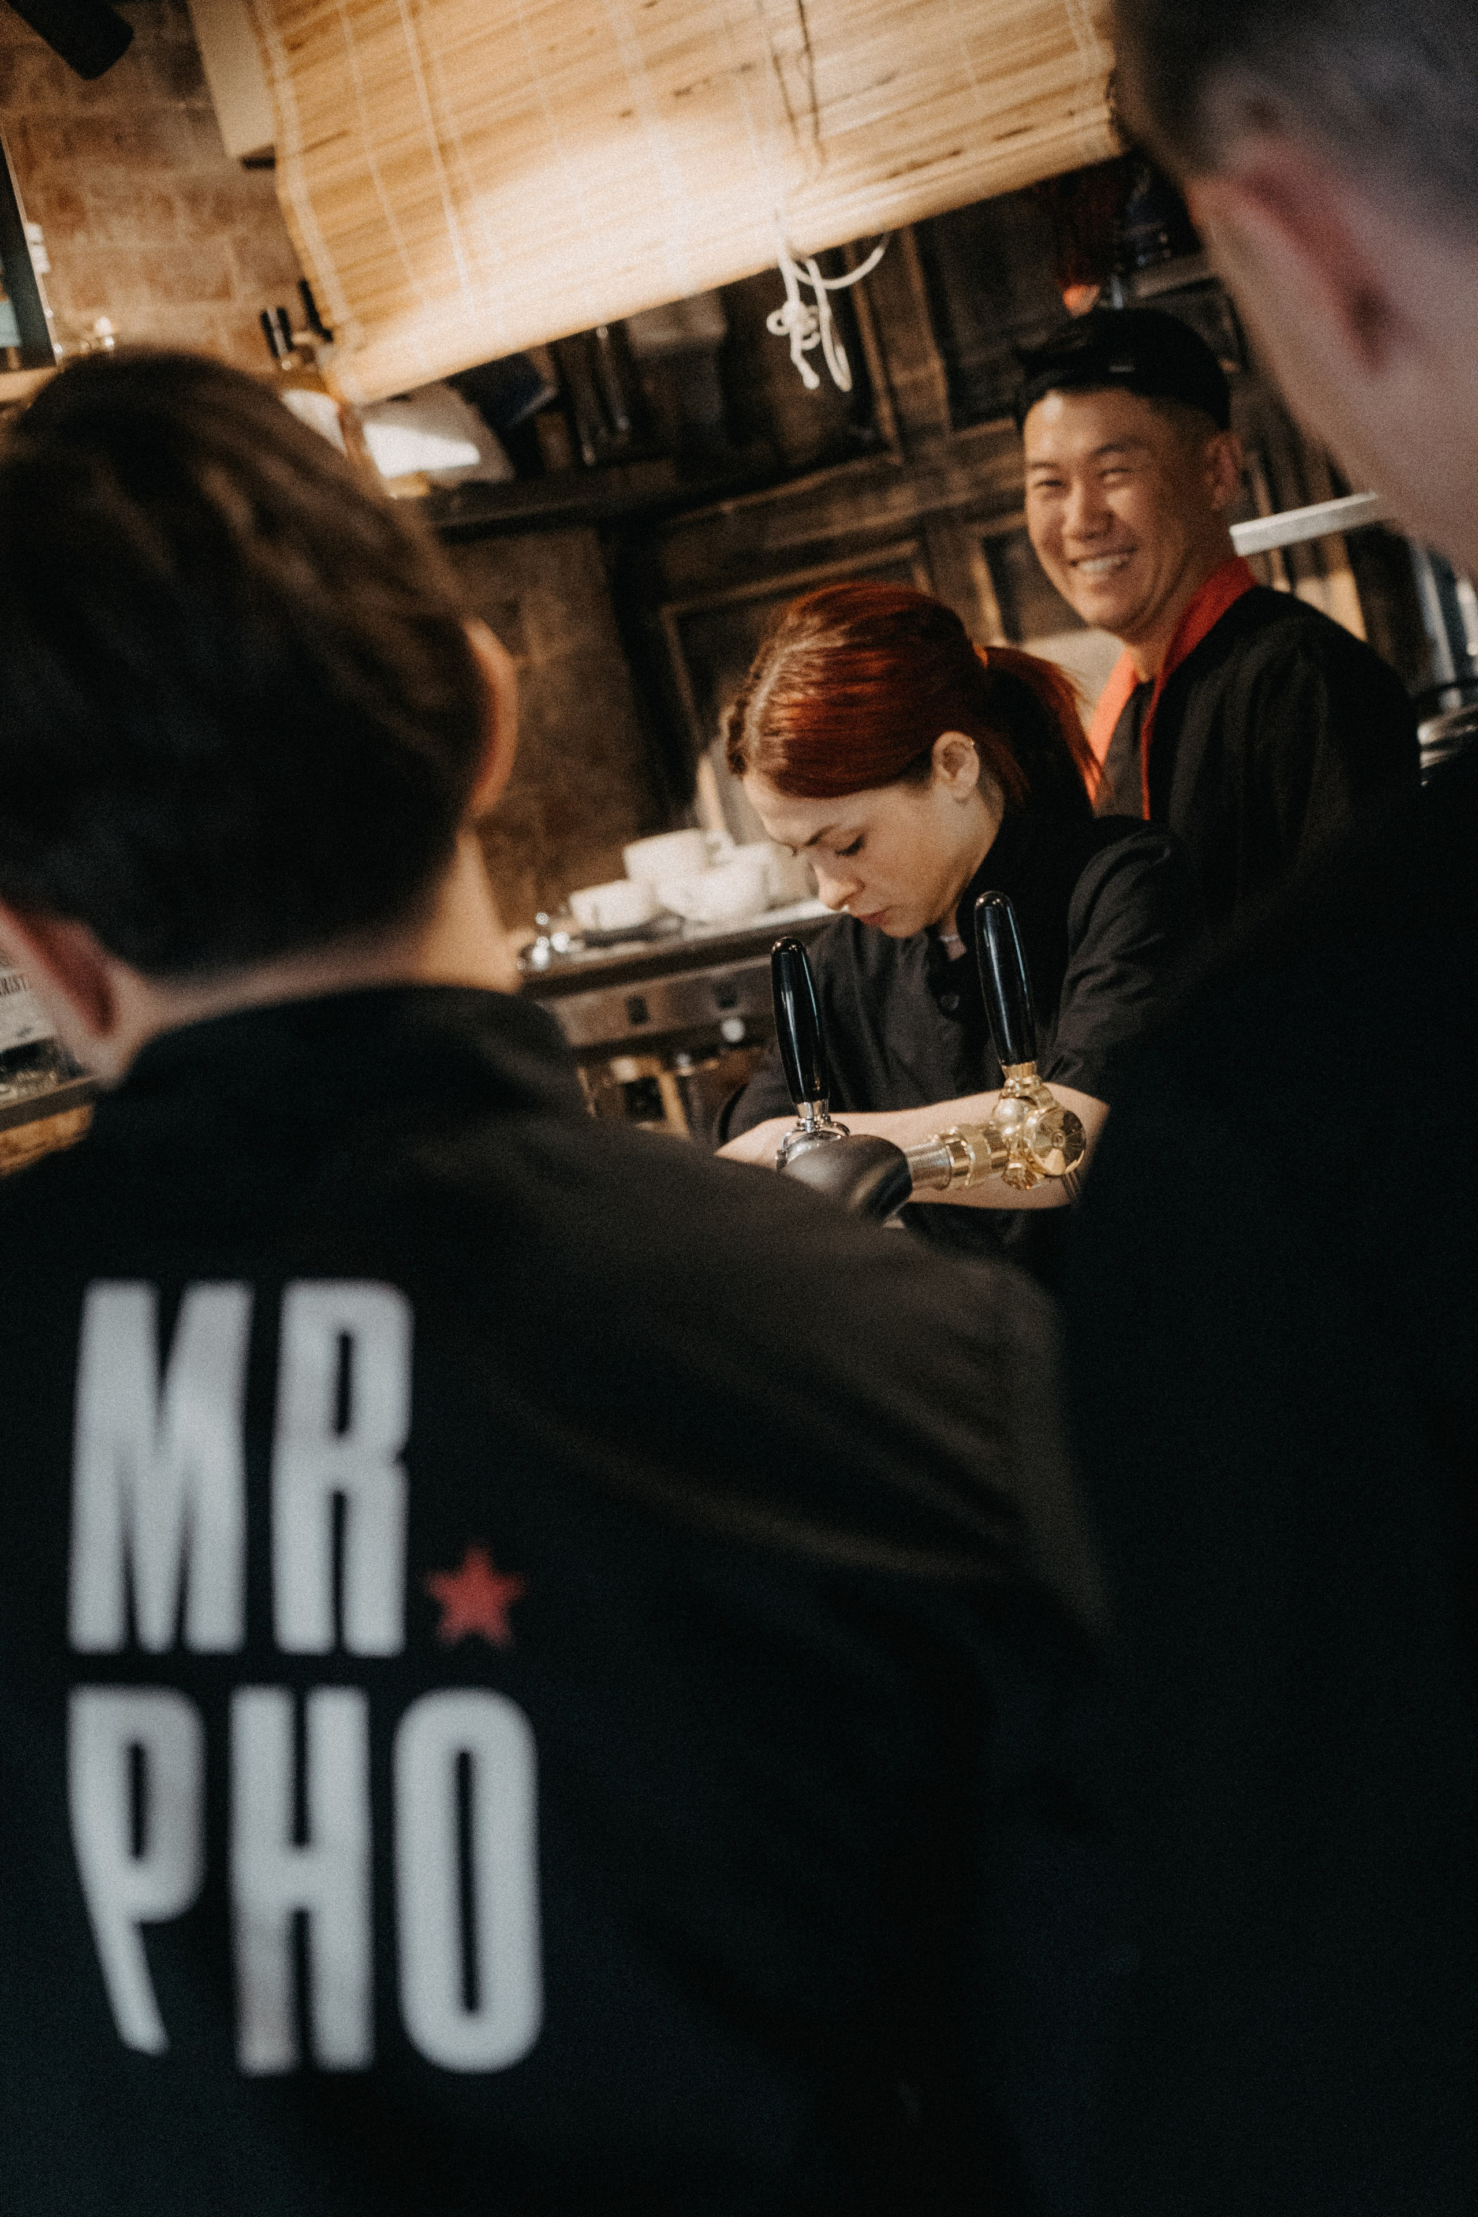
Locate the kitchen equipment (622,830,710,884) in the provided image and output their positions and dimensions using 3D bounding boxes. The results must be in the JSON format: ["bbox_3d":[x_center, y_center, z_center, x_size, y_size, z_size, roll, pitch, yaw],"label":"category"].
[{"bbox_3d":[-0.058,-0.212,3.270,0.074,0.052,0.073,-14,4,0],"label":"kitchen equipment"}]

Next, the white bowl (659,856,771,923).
[{"bbox_3d":[-0.020,-0.186,3.220,0.091,0.051,0.092,-14,4,0],"label":"white bowl"}]

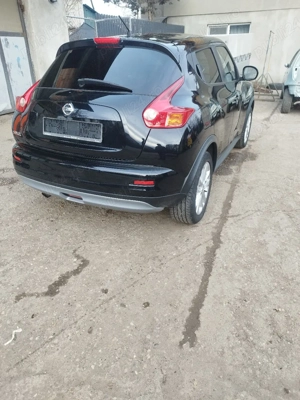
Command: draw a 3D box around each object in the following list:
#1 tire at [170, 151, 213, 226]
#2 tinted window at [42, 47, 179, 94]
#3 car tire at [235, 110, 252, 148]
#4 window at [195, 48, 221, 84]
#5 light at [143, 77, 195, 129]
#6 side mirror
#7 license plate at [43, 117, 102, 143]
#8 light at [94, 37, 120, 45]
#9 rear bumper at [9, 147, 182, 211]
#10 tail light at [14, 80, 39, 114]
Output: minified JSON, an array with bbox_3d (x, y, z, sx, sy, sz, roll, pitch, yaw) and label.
[{"bbox_3d":[0.402,-0.128,2.499,0.220,0.665,0.665,13,30,23],"label":"tire"},{"bbox_3d":[-0.406,-0.981,2.132,1.200,0.120,0.450,13,70,23],"label":"tinted window"},{"bbox_3d":[1.506,-1.156,4.530,0.220,0.665,0.665,13,30,23],"label":"car tire"},{"bbox_3d":[0.528,-1.199,2.498,0.050,0.320,0.740,-4,22,30],"label":"window"},{"bbox_3d":[0.152,-0.647,1.861,0.300,0.320,0.310,13,30,23],"label":"light"},{"bbox_3d":[1.210,-1.528,3.319,0.230,0.180,0.130,13,30,23],"label":"side mirror"},{"bbox_3d":[-0.564,-0.508,2.015,0.530,0.130,0.025,13,20,23],"label":"license plate"},{"bbox_3d":[-0.325,-1.216,2.119,0.270,0.055,0.060,13,30,23],"label":"light"},{"bbox_3d":[-0.518,-0.232,2.268,1.680,0.430,0.420,13,30,23],"label":"rear bumper"},{"bbox_3d":[-1.063,-0.923,2.382,0.300,0.320,0.310,13,30,23],"label":"tail light"}]

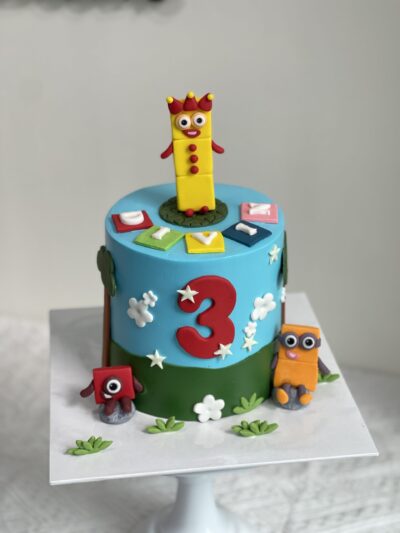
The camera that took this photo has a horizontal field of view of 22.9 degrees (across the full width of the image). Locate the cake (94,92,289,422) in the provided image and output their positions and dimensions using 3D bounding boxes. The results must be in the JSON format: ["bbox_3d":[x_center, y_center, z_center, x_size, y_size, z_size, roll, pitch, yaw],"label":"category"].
[{"bbox_3d":[-0.006,-0.019,0.864,0.164,0.266,0.160,-3,28,-7],"label":"cake"}]

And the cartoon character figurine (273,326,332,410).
[{"bbox_3d":[0.090,0.085,0.873,0.052,0.075,0.035,3,28,6],"label":"cartoon character figurine"}]

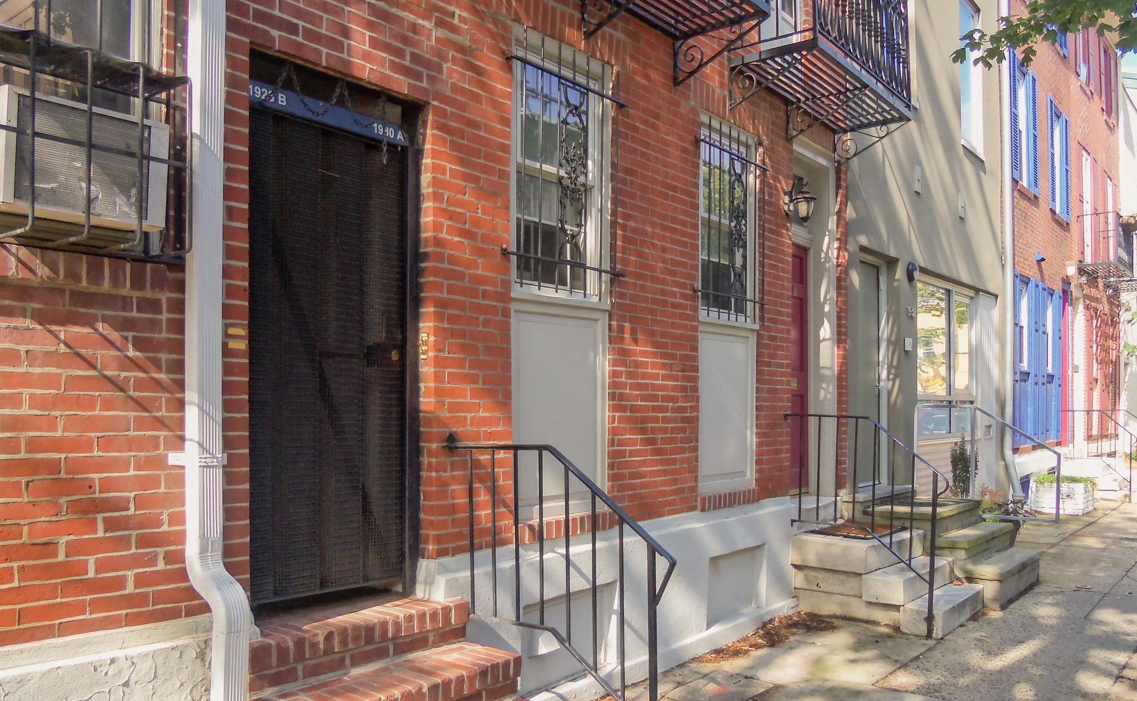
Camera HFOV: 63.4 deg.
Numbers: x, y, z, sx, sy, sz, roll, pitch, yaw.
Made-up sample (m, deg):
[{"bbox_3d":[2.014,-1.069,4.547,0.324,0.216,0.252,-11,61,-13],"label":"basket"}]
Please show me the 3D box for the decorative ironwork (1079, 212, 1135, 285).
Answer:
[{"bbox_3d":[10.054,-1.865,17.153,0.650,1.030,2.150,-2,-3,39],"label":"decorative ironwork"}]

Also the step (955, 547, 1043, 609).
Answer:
[{"bbox_3d":[3.731,1.932,7.864,0.305,0.285,1.400,-2,-4,38],"label":"step"}]

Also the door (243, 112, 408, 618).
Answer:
[{"bbox_3d":[-1.008,0.042,3.915,0.050,1.980,0.840,-2,-4,38],"label":"door"}]

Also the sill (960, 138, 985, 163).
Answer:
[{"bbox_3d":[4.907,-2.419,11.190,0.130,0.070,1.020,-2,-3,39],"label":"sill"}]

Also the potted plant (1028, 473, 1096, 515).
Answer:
[{"bbox_3d":[7.516,2.149,13.976,0.760,0.540,1.200,-2,-3,39],"label":"potted plant"}]

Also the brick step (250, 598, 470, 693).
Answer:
[{"bbox_3d":[-0.891,1.150,3.683,0.304,0.180,1.051,-2,-4,38],"label":"brick step"}]

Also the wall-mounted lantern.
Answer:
[{"bbox_3d":[1.786,-1.165,7.081,0.230,0.360,0.190,-2,-3,39],"label":"wall-mounted lantern"}]

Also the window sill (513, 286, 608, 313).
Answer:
[{"bbox_3d":[-0.034,-0.271,5.078,0.100,0.060,0.850,-2,-3,39],"label":"window sill"}]

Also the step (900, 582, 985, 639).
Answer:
[{"bbox_3d":[2.803,1.920,6.849,0.285,0.187,1.140,-2,-4,38],"label":"step"}]

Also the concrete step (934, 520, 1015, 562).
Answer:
[{"bbox_3d":[3.532,1.649,7.979,0.300,0.200,1.480,-2,-3,39],"label":"concrete step"}]

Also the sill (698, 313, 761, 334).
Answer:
[{"bbox_3d":[1.125,-0.190,6.500,0.090,0.052,0.880,-2,-4,38],"label":"sill"}]

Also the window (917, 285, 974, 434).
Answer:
[{"bbox_3d":[4.366,0.140,10.635,0.110,1.700,2.180,-2,-3,39],"label":"window"}]

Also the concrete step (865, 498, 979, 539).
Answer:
[{"bbox_3d":[3.194,1.487,8.316,0.665,0.189,1.400,-2,-4,38],"label":"concrete step"}]

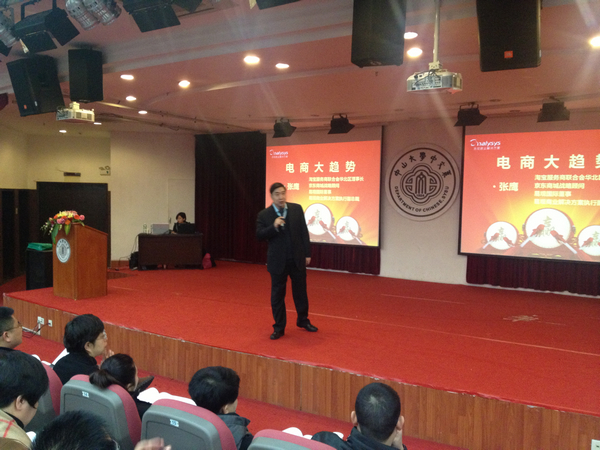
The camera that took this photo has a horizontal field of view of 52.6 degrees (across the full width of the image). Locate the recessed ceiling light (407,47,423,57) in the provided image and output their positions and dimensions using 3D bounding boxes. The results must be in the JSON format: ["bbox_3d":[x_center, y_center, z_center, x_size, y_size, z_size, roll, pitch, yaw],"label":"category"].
[{"bbox_3d":[1.204,-1.820,6.381,0.155,0.060,0.155,1,3,0],"label":"recessed ceiling light"}]

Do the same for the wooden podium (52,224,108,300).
[{"bbox_3d":[-3.399,0.533,9.417,0.590,1.130,0.590,3,3,36],"label":"wooden podium"}]

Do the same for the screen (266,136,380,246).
[{"bbox_3d":[0.399,-0.680,12.994,2.960,2.160,0.080,3,3,36],"label":"screen"}]

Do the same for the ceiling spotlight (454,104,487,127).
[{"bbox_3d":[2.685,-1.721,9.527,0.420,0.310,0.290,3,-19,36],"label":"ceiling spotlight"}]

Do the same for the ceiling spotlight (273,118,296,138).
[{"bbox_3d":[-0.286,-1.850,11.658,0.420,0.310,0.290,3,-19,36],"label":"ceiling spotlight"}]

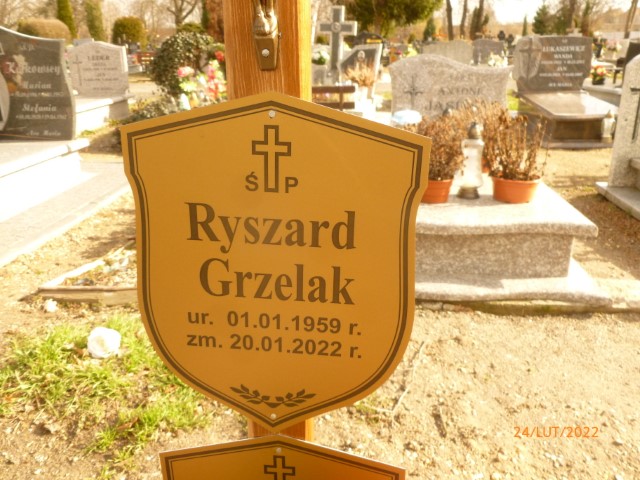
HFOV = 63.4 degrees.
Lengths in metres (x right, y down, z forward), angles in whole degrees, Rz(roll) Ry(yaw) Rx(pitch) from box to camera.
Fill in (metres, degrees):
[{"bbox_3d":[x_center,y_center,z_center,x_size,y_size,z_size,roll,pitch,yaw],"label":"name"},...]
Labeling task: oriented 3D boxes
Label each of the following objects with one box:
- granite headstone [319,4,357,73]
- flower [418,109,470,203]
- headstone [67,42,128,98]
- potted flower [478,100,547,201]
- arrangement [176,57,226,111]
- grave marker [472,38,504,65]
[{"bbox_3d":[0.251,-2.754,7.232,0.550,0.926,0.142,3,22,9],"label":"granite headstone"},{"bbox_3d":[0.623,-0.452,2.745,0.326,0.460,0.326,2,21,5],"label":"flower"},{"bbox_3d":[-3.067,-2.354,7.169,0.784,0.738,0.142,2,21,5],"label":"headstone"},{"bbox_3d":[1.014,-0.466,2.740,0.346,0.490,0.346,2,21,5],"label":"potted flower"},{"bbox_3d":[-1.398,-1.857,6.161,0.540,0.617,0.428,2,21,5],"label":"arrangement"},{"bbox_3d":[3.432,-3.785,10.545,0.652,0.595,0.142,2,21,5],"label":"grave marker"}]

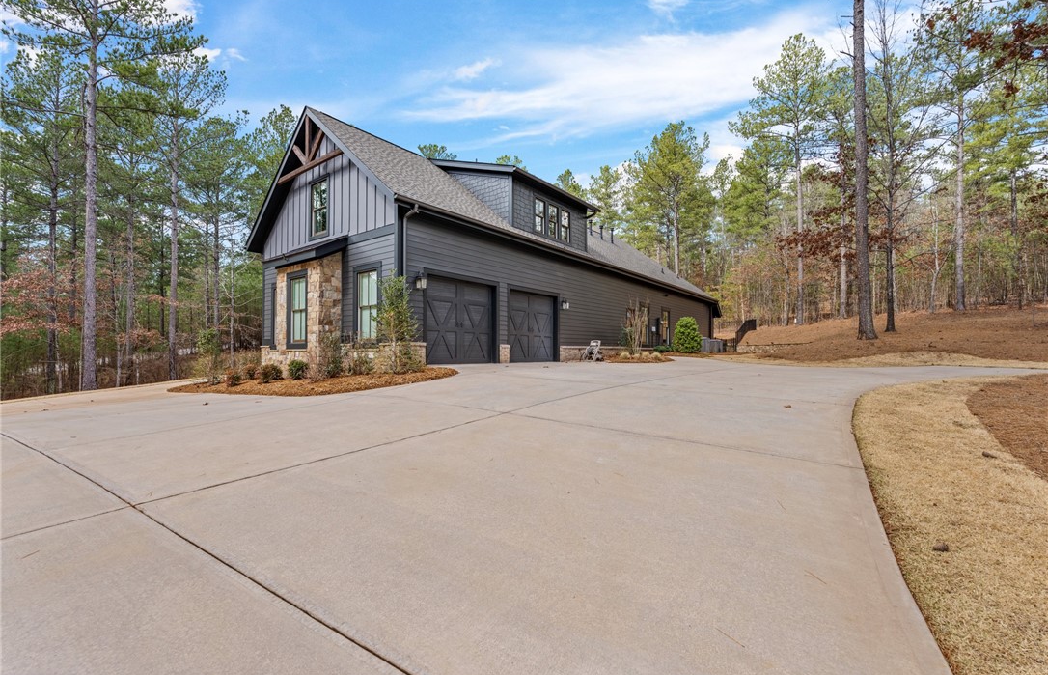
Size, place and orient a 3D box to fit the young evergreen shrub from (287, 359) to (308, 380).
[{"bbox_3d":[-6.200,0.895,12.700,0.570,0.570,0.570,-2,-3,39],"label":"young evergreen shrub"}]

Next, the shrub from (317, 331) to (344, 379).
[{"bbox_3d":[-5.071,0.455,12.200,0.680,1.260,0.680,-2,-3,39],"label":"shrub"}]

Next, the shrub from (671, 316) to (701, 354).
[{"bbox_3d":[8.523,-0.152,24.400,1.500,2.000,1.500,-2,-3,39],"label":"shrub"}]

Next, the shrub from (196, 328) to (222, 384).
[{"bbox_3d":[-8.663,0.531,12.800,0.720,1.530,0.720,-2,-3,39],"label":"shrub"}]

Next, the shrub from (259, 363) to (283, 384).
[{"bbox_3d":[-6.965,0.955,12.800,0.620,0.580,0.620,-2,-3,39],"label":"shrub"}]

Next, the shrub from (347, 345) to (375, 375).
[{"bbox_3d":[-4.087,0.558,11.700,0.660,0.760,0.660,-2,-3,39],"label":"shrub"}]

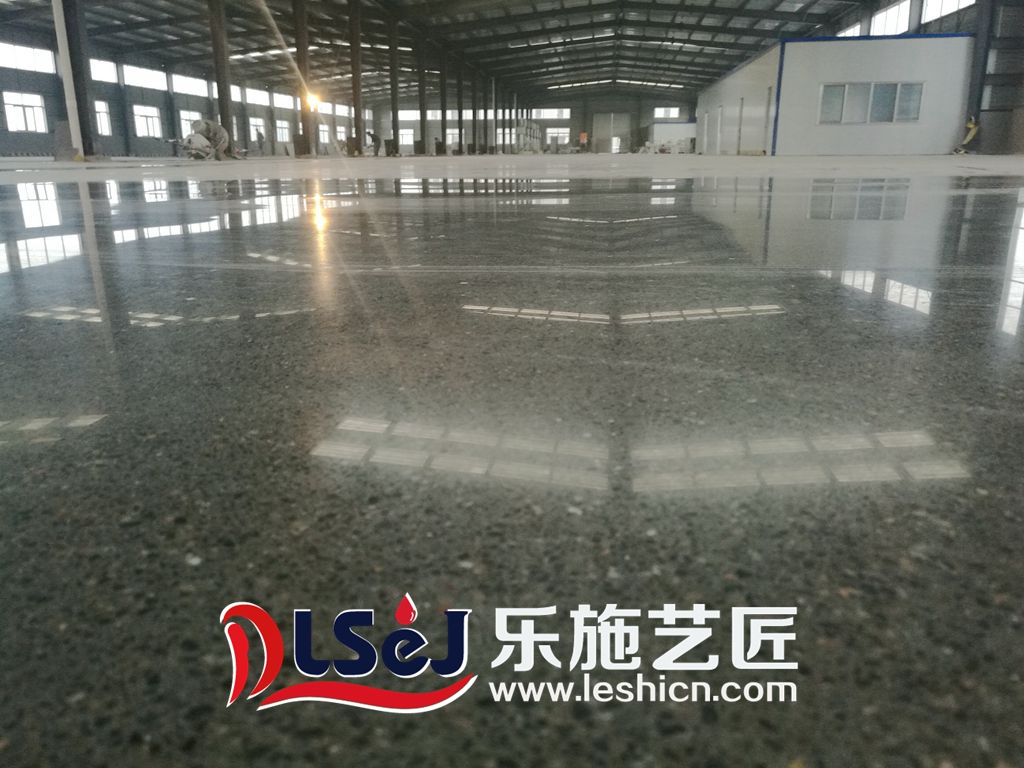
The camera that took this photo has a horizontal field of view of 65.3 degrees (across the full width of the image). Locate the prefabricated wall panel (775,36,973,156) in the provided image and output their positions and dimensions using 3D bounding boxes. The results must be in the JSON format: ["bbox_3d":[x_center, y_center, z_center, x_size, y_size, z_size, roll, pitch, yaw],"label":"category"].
[{"bbox_3d":[10.397,-8.377,23.302,5.320,3.250,0.150,1,16,5],"label":"prefabricated wall panel"}]

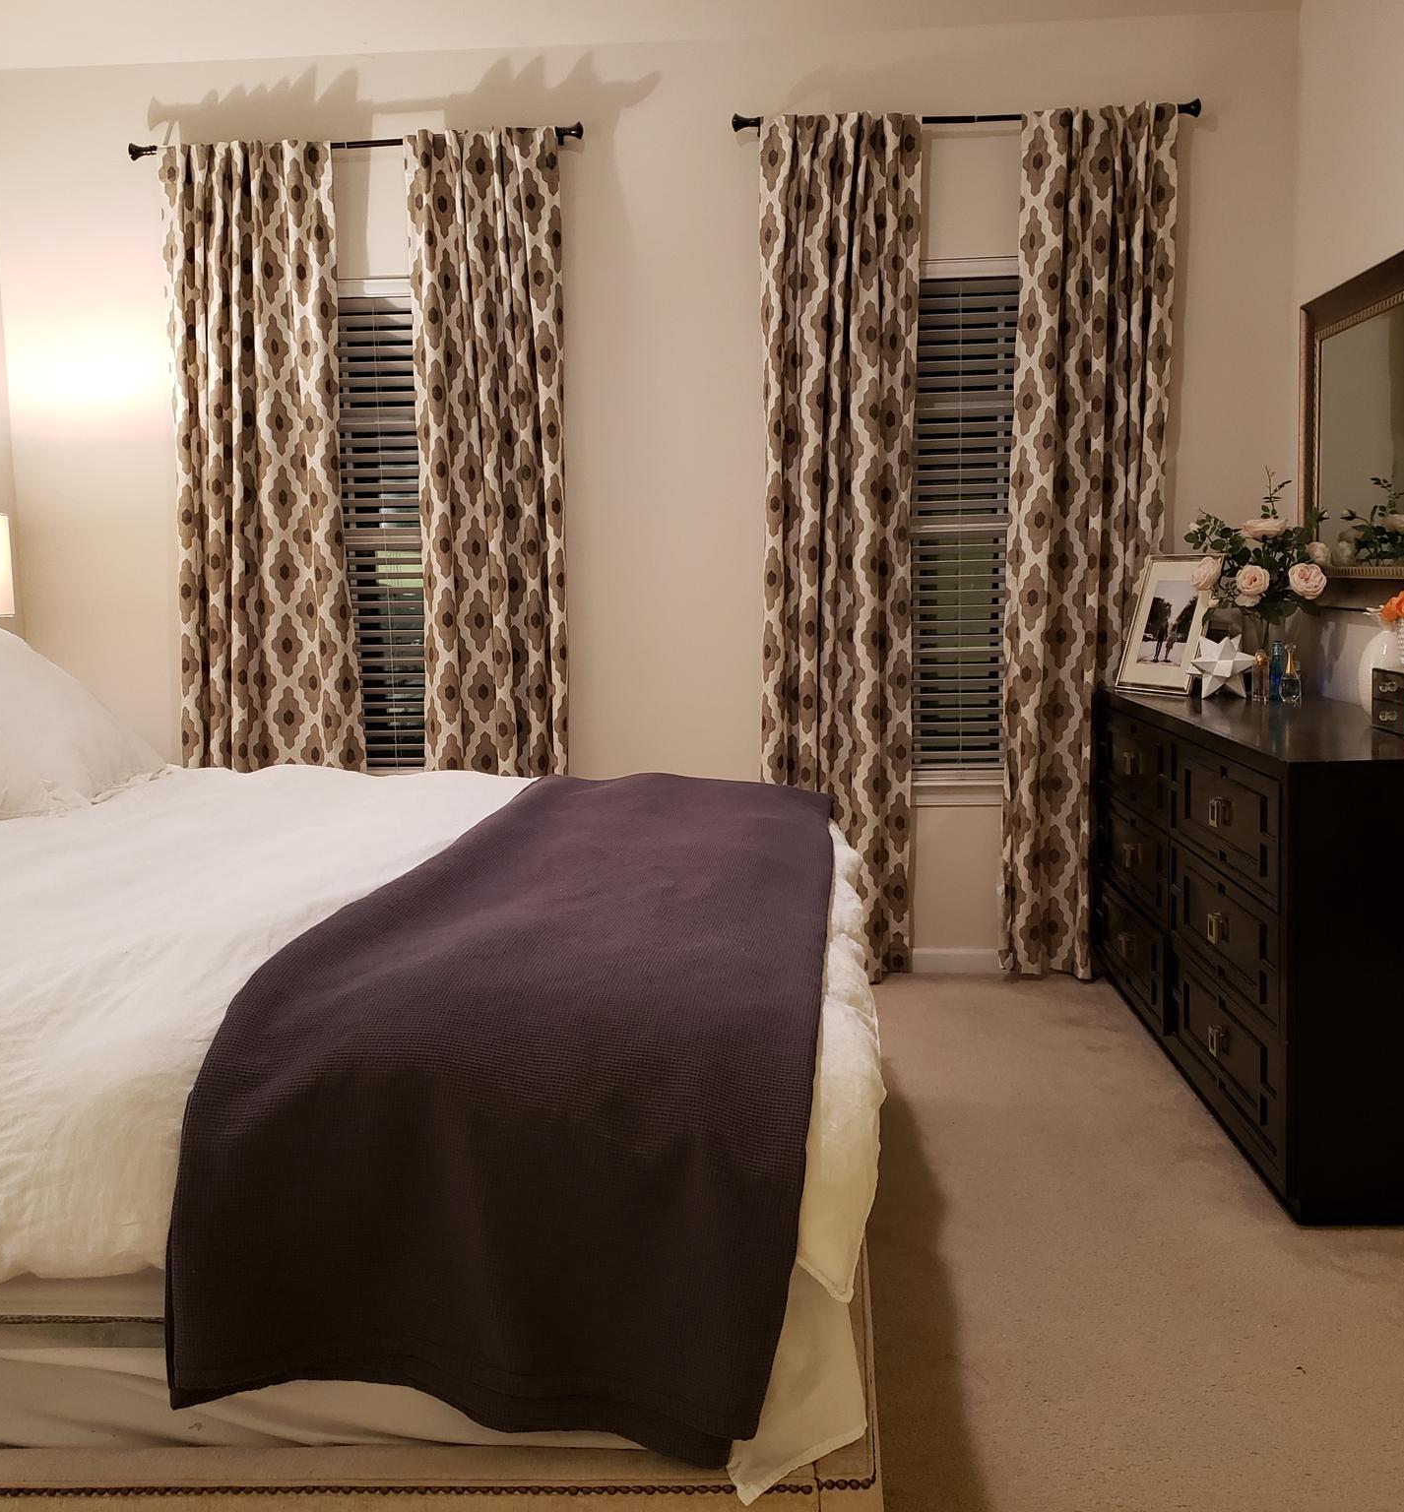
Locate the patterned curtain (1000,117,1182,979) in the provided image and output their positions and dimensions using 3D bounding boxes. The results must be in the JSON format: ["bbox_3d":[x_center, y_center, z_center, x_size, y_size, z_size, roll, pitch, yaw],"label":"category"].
[{"bbox_3d":[1.069,-0.551,4.215,0.468,2.396,0.125,-1,7,4],"label":"patterned curtain"}]

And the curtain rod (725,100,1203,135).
[{"bbox_3d":[0.707,-1.729,4.089,1.254,0.060,0.085,-1,7,4],"label":"curtain rod"}]

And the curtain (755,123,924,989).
[{"bbox_3d":[0.395,-0.544,4.260,0.460,2.405,0.125,-1,7,4],"label":"curtain"}]

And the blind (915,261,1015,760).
[{"bbox_3d":[0.743,-0.653,4.342,0.804,1.445,0.060,-1,7,4],"label":"blind"}]

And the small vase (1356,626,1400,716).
[{"bbox_3d":[1.484,-0.176,3.268,0.137,0.216,0.137,-1,7,4],"label":"small vase"}]

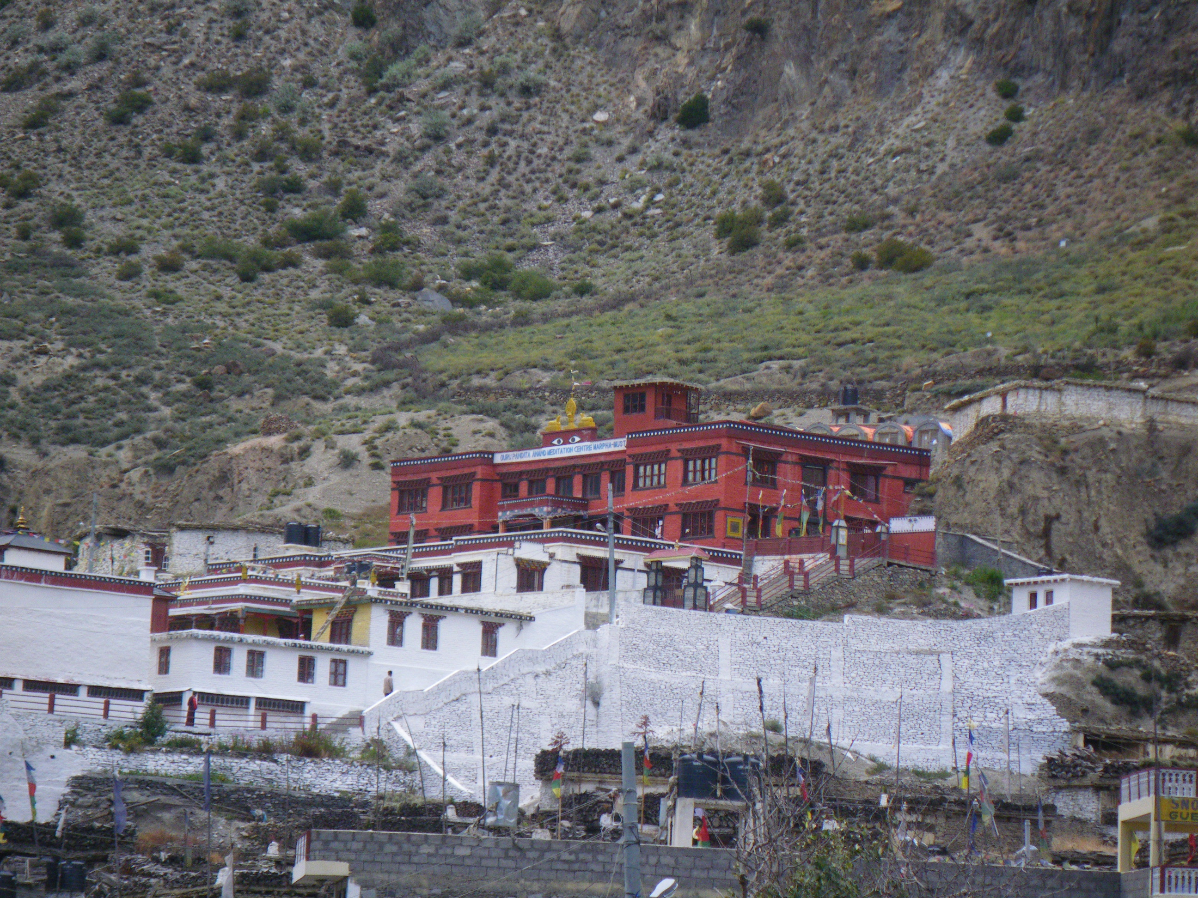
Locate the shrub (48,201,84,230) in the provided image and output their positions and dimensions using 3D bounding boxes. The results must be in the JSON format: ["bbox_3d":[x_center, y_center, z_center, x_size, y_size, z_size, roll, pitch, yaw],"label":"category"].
[{"bbox_3d":[-39.308,-17.206,357.000,2.609,1.903,2.286,3,-8,-6],"label":"shrub"}]

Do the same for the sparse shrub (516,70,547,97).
[{"bbox_3d":[-5.313,-28.778,382.000,2.386,1.833,2.070,1,-7,0],"label":"sparse shrub"}]

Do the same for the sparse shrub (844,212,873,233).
[{"bbox_3d":[18.801,-16.455,352.000,2.040,1.410,1.836,2,-7,0],"label":"sparse shrub"}]

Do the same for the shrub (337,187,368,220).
[{"bbox_3d":[-17.883,-17.815,352.000,2.244,2.210,2.019,2,-7,0],"label":"shrub"}]

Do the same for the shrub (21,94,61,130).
[{"bbox_3d":[-43.058,-26.044,374.000,2.903,2.526,2.518,1,-7,0],"label":"shrub"}]

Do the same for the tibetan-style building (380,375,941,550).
[{"bbox_3d":[3.341,2.111,273.412,15.241,10.497,28.770,8,-9,-40],"label":"tibetan-style building"}]

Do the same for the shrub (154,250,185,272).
[{"bbox_3d":[-30.323,-13.279,342.000,2.137,1.398,1.853,1,-7,0],"label":"shrub"}]

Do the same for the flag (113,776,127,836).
[{"bbox_3d":[-15.033,11.172,152.000,0.418,1.842,0.150,2,-8,-5],"label":"flag"}]

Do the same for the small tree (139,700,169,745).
[{"bbox_3d":[-21.516,13.199,234.000,1.447,2.082,1.342,2,-8,-5],"label":"small tree"}]

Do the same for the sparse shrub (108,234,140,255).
[{"bbox_3d":[-33.855,-14.562,345.000,2.333,1.290,2.099,2,-7,0],"label":"sparse shrub"}]

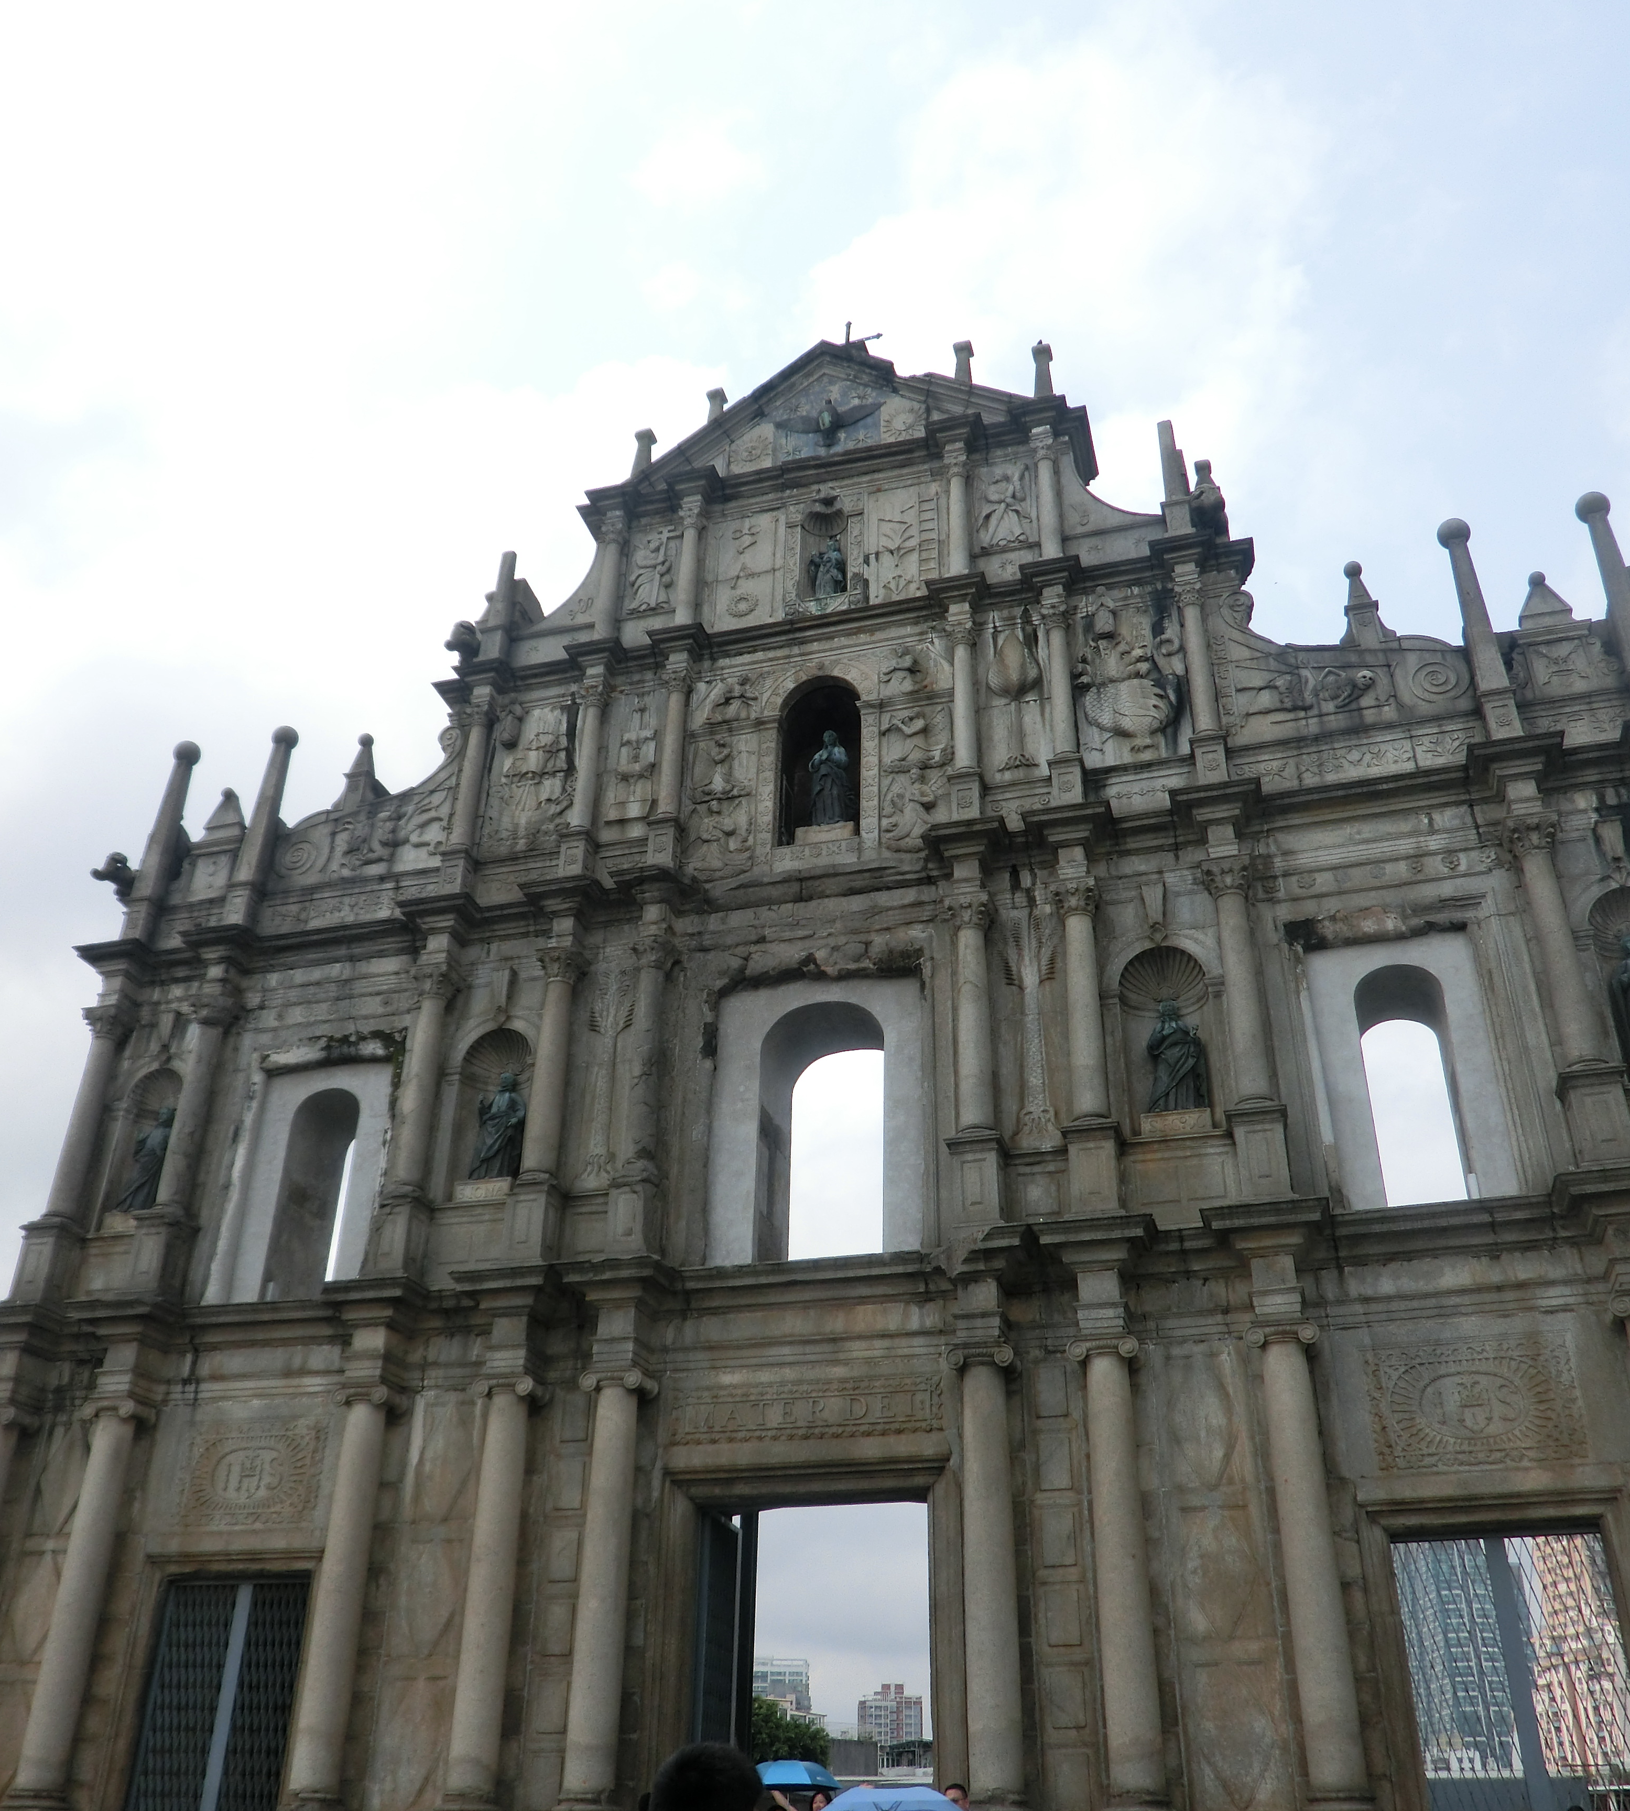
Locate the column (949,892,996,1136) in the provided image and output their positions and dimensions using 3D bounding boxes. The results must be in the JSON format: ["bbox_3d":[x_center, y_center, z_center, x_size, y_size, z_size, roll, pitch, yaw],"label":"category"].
[{"bbox_3d":[2.088,1.383,22.107,0.616,3.420,0.616,-8,-31,14],"label":"column"}]

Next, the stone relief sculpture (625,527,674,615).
[{"bbox_3d":[-2.666,-5.536,27.630,0.804,1.789,0.200,-8,-32,15],"label":"stone relief sculpture"}]

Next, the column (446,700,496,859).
[{"bbox_3d":[-5.396,-1.956,26.531,0.450,2.880,0.450,-8,-31,14],"label":"column"}]

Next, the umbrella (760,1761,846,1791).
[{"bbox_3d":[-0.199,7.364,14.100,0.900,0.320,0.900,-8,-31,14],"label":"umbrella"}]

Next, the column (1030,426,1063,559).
[{"bbox_3d":[3.605,-6.263,25.722,0.430,2.983,0.430,-8,-32,15],"label":"column"}]

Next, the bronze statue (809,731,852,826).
[{"bbox_3d":[0.222,-2.003,25.545,0.660,1.750,0.550,-8,-31,14],"label":"bronze statue"}]

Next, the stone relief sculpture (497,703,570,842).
[{"bbox_3d":[-4.360,-2.003,26.005,1.102,2.554,0.227,-8,-30,14],"label":"stone relief sculpture"}]

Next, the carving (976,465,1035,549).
[{"bbox_3d":[2.952,-6.218,26.027,0.875,1.607,0.206,-8,-30,14],"label":"carving"}]

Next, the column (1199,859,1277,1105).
[{"bbox_3d":[5.289,1.017,20.813,0.570,3.400,0.570,-8,-31,14],"label":"column"}]

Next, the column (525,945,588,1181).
[{"bbox_3d":[-3.669,2.314,23.081,0.570,3.420,0.570,-8,-31,14],"label":"column"}]

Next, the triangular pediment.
[{"bbox_3d":[0.265,-8.225,28.096,6.592,2.699,0.927,-8,-30,14],"label":"triangular pediment"}]

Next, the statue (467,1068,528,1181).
[{"bbox_3d":[-4.319,2.999,22.888,0.690,1.658,0.536,-8,-30,14],"label":"statue"}]

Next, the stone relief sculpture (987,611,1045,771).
[{"bbox_3d":[2.903,-3.145,24.107,0.761,2.781,0.400,-8,-32,15],"label":"stone relief sculpture"}]

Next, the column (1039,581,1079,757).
[{"bbox_3d":[3.532,-3.421,23.873,0.460,3.126,0.460,-8,-32,15],"label":"column"}]

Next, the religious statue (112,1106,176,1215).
[{"bbox_3d":[-9.854,3.735,24.931,0.740,1.690,0.580,-8,-31,14],"label":"religious statue"}]

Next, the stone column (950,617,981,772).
[{"bbox_3d":[2.199,-2.982,24.566,0.430,2.800,0.430,-8,-31,14],"label":"stone column"}]

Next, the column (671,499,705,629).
[{"bbox_3d":[-2.064,-5.502,27.677,0.420,2.900,0.420,-8,-31,14],"label":"column"}]

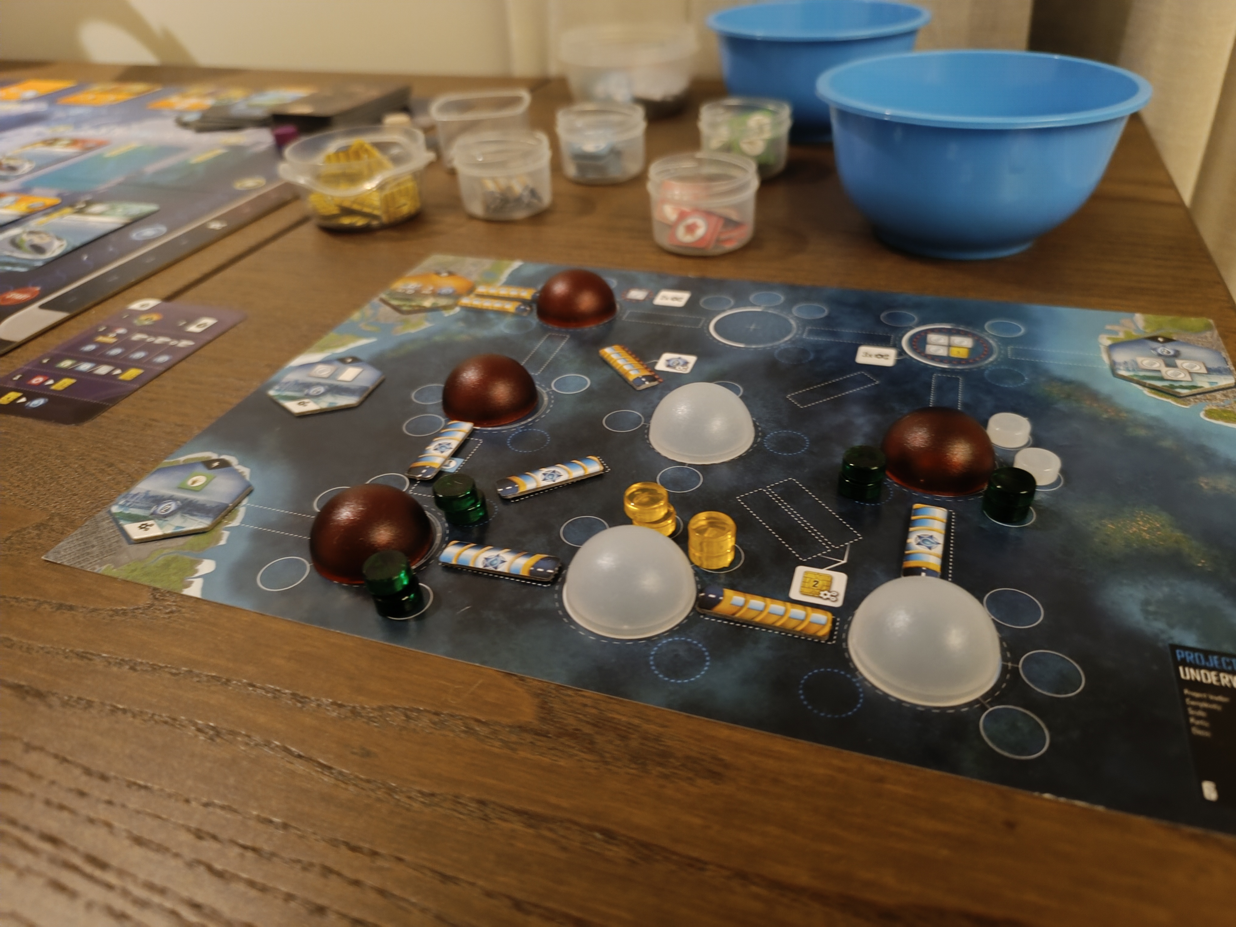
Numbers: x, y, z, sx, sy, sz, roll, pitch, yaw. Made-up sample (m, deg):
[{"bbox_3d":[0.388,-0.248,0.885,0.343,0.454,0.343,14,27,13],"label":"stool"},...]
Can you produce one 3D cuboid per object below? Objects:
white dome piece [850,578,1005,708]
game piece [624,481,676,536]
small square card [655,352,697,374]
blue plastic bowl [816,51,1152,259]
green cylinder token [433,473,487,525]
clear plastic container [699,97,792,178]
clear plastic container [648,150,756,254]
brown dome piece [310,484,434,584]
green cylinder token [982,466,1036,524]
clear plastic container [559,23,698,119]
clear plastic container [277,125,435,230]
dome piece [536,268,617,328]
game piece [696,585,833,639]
[{"bbox_3d":[0.066,0.034,0.183,0.032,0.015,0.032,12,39,21],"label":"white dome piece"},{"bbox_3d":[0.008,0.012,0.213,0.012,0.010,0.010,6,36,13],"label":"game piece"},{"bbox_3d":[0.020,-0.035,0.297,0.012,0.001,0.013,9,38,17],"label":"small square card"},{"bbox_3d":[0.144,-0.127,0.358,0.123,0.060,0.123,9,36,17],"label":"blue plastic bowl"},{"bbox_3d":[-0.043,0.010,0.233,0.013,0.010,0.011,-3,36,-1],"label":"green cylinder token"},{"bbox_3d":[0.068,-0.175,0.461,0.048,0.031,0.048,9,36,17],"label":"clear plastic container"},{"bbox_3d":[0.038,-0.115,0.380,0.049,0.032,0.049,0,36,6],"label":"clear plastic container"},{"bbox_3d":[-0.062,0.014,0.211,0.030,0.015,0.030,-2,35,2],"label":"brown dome piece"},{"bbox_3d":[0.103,0.008,0.224,0.011,0.010,0.012,12,38,20],"label":"green cylinder token"},{"bbox_3d":[0.008,-0.267,0.584,0.092,0.043,0.092,-3,36,2],"label":"clear plastic container"},{"bbox_3d":[-0.125,-0.140,0.423,0.075,0.034,0.068,-10,35,-10],"label":"clear plastic container"},{"bbox_3d":[-0.016,-0.066,0.331,0.032,0.016,0.032,-6,36,-2],"label":"dome piece"},{"bbox_3d":[0.034,0.034,0.198,0.030,0.001,0.008,10,38,19],"label":"game piece"}]

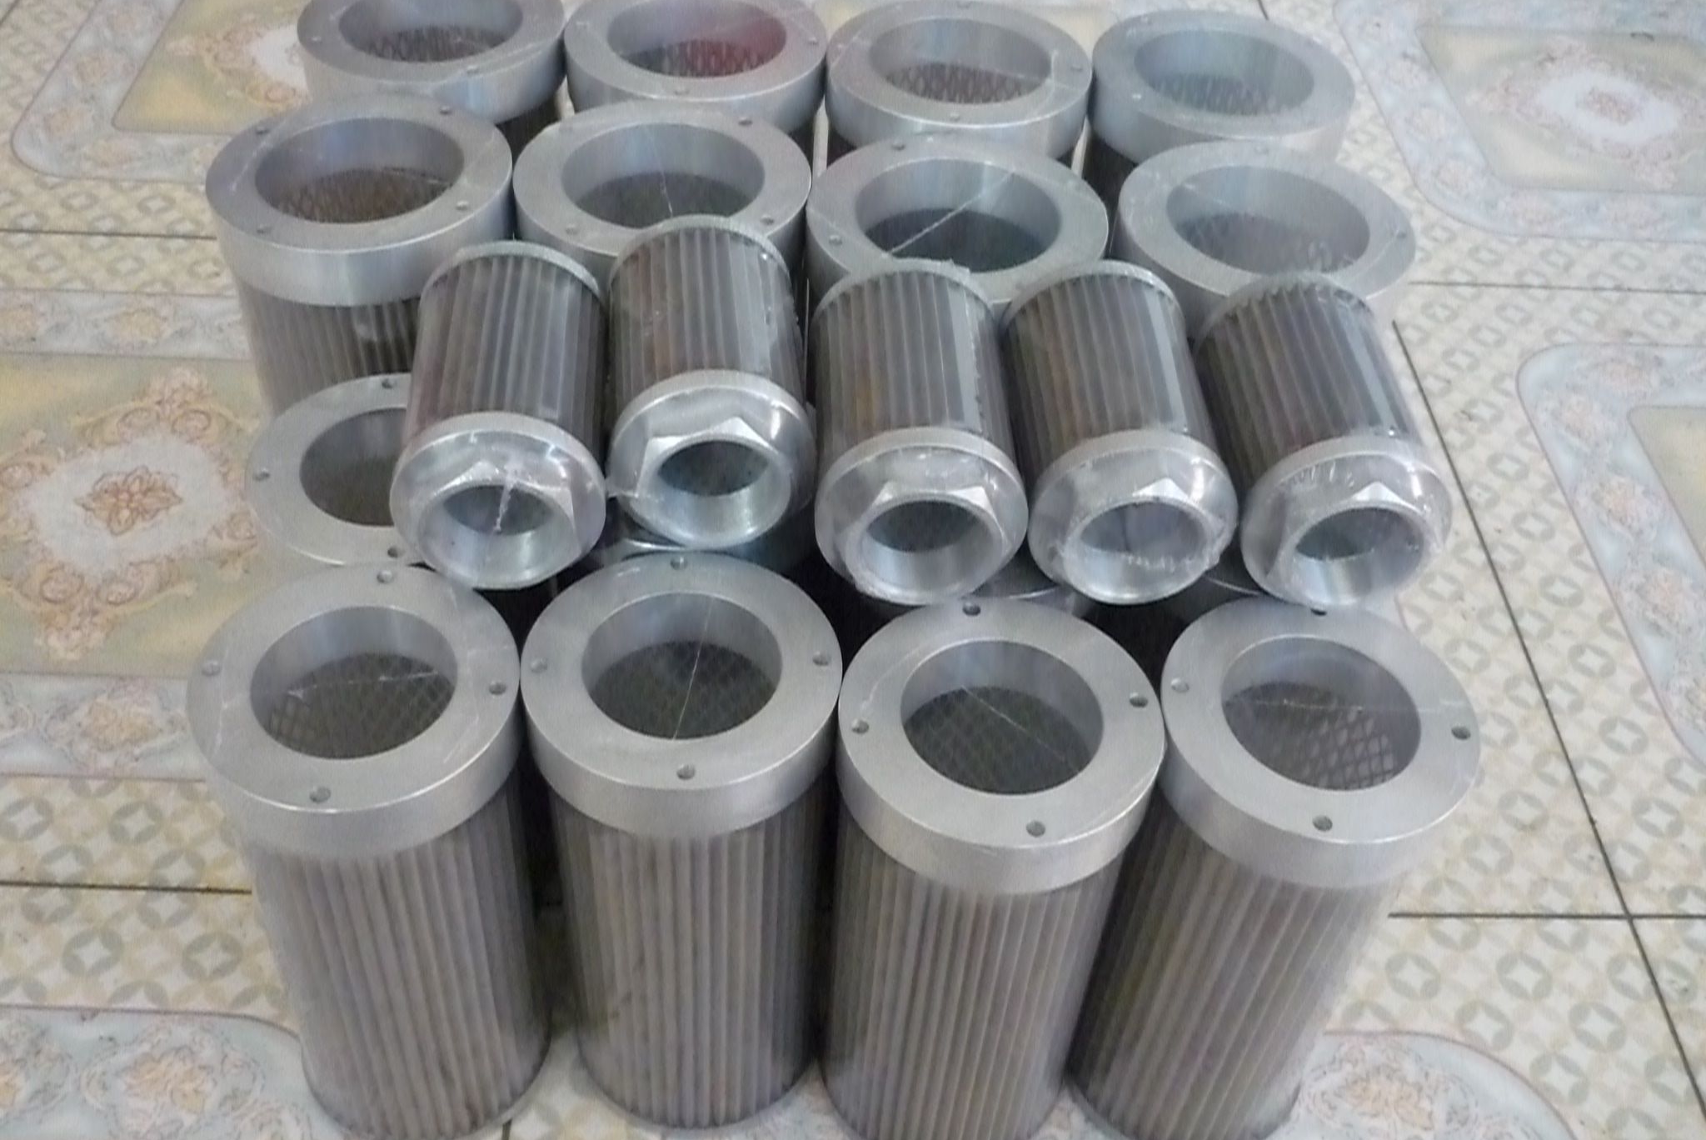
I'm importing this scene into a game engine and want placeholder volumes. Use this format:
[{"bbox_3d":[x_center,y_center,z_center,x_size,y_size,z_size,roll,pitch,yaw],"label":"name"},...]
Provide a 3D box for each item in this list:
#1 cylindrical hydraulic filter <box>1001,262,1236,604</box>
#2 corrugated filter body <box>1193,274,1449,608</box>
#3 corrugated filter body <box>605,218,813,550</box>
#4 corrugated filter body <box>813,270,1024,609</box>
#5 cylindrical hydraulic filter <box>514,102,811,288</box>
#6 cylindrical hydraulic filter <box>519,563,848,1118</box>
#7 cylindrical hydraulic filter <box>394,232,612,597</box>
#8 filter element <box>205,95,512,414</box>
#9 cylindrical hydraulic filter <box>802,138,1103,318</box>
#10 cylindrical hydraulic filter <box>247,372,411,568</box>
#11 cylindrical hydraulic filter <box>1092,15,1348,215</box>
[{"bbox_3d":[0.093,-0.047,0.576,0.070,0.070,0.114,1,46,-3],"label":"cylindrical hydraulic filter"},{"bbox_3d":[0.166,-0.045,0.580,0.070,0.070,0.114,2,46,-3],"label":"corrugated filter body"},{"bbox_3d":[-0.051,-0.065,0.581,0.071,0.071,0.109,-2,46,-7],"label":"corrugated filter body"},{"bbox_3d":[0.021,-0.046,0.575,0.072,0.072,0.108,0,48,-5],"label":"corrugated filter body"},{"bbox_3d":[-0.084,-0.062,0.749,0.118,0.275,0.118,2,45,-3],"label":"cylindrical hydraulic filter"},{"bbox_3d":[-0.061,0.110,0.615,0.104,0.225,0.104,2,45,-3],"label":"cylindrical hydraulic filter"},{"bbox_3d":[-0.119,-0.052,0.565,0.070,0.070,0.114,-2,46,-6],"label":"cylindrical hydraulic filter"},{"bbox_3d":[-0.200,-0.060,0.736,0.117,0.278,0.117,2,45,-3],"label":"filter element"},{"bbox_3d":[0.033,-0.043,0.738,0.117,0.278,0.117,2,45,-3],"label":"cylindrical hydraulic filter"},{"bbox_3d":[-0.175,0.040,0.677,0.105,0.224,0.105,2,45,-3],"label":"cylindrical hydraulic filter"},{"bbox_3d":[0.159,-0.127,0.830,0.117,0.278,0.117,2,45,-2],"label":"cylindrical hydraulic filter"}]

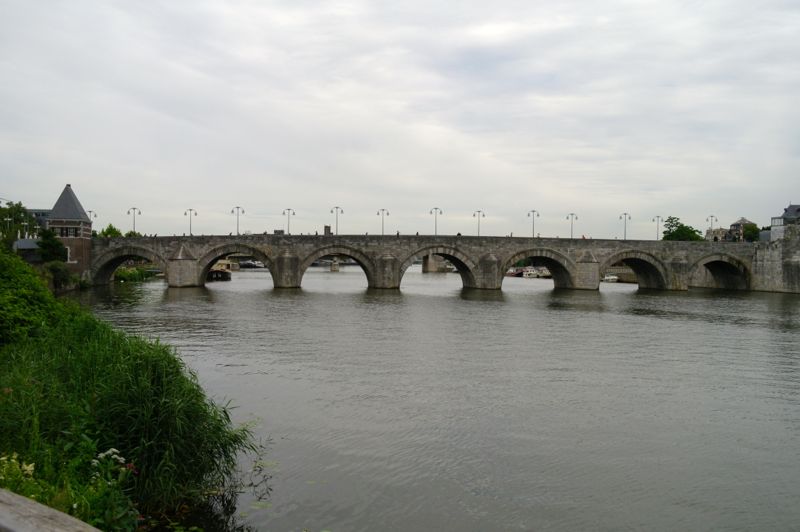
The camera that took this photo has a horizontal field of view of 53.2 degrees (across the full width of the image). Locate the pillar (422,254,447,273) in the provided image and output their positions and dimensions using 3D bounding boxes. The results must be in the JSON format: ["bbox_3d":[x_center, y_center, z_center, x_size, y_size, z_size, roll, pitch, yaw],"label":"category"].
[{"bbox_3d":[21.200,-1.500,480.000,12.000,11.000,14.000,1,0,-9],"label":"pillar"}]

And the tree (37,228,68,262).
[{"bbox_3d":[-44.800,-2.450,103.000,4.100,4.600,4.100,1,0,0],"label":"tree"}]

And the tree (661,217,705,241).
[{"bbox_3d":[93.000,-8.200,262.000,14.000,16.000,13.000,1,0,0],"label":"tree"}]

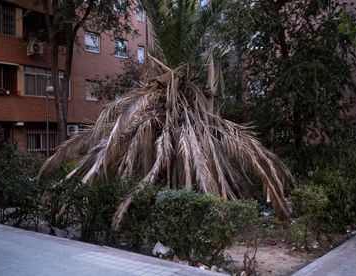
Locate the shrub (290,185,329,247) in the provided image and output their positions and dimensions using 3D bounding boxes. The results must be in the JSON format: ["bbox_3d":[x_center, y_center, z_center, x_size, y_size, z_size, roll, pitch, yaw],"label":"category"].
[{"bbox_3d":[1.900,1.100,5.820,0.560,0.840,0.580,1,2,41],"label":"shrub"}]

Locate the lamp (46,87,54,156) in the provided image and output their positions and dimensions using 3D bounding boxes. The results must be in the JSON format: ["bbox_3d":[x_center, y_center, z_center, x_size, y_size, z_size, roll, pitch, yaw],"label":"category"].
[{"bbox_3d":[-5.430,-0.450,17.000,0.300,3.400,0.300,0,1,18],"label":"lamp"}]

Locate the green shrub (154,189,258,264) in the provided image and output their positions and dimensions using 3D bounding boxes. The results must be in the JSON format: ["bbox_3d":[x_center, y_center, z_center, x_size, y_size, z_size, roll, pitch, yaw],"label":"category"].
[{"bbox_3d":[0.340,1.110,5.200,1.300,0.840,0.800,1,2,34],"label":"green shrub"}]

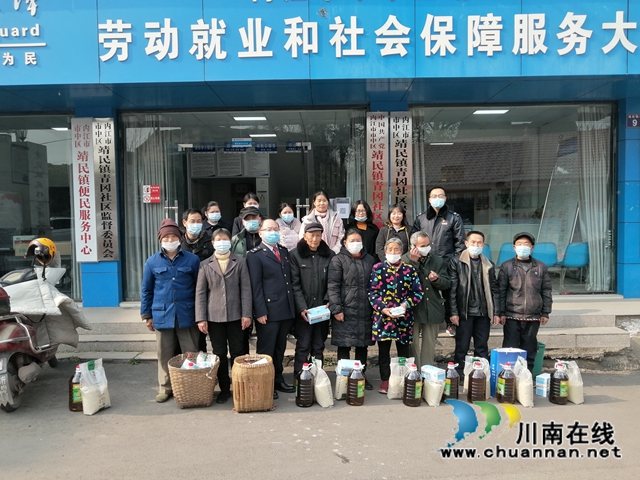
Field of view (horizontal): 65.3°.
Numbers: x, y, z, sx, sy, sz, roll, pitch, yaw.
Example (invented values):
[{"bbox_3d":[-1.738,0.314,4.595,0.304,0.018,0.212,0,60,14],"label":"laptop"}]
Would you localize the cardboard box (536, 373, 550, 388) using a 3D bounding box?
[{"bbox_3d":[2.175,1.339,4.824,0.100,0.100,0.180,1,4,45],"label":"cardboard box"}]

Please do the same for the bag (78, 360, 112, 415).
[{"bbox_3d":[-1.989,1.279,4.404,0.230,0.430,0.140,-3,3,-38],"label":"bag"}]

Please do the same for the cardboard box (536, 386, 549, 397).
[{"bbox_3d":[2.177,1.438,4.829,0.100,0.100,0.180,1,4,45],"label":"cardboard box"}]

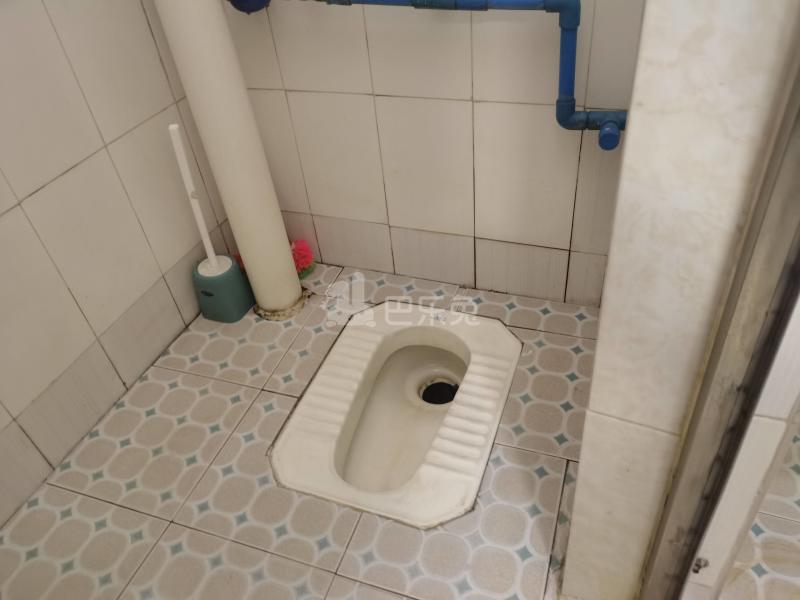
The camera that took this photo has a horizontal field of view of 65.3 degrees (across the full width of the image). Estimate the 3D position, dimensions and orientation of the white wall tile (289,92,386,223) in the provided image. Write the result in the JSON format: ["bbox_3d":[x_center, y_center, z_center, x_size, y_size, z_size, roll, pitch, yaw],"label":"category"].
[{"bbox_3d":[-0.126,-0.302,1.347,0.197,0.300,0.010,10,42,19],"label":"white wall tile"}]

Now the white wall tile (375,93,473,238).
[{"bbox_3d":[0.058,-0.269,1.281,0.200,0.304,0.010,10,43,19],"label":"white wall tile"}]

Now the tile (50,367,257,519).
[{"bbox_3d":[-0.455,0.258,1.186,0.272,0.010,0.300,9,42,18],"label":"tile"}]

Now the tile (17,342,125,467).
[{"bbox_3d":[-0.612,0.195,1.175,0.010,0.150,0.200,11,44,20],"label":"tile"}]

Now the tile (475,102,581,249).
[{"bbox_3d":[0.244,-0.237,1.216,0.200,0.304,0.010,10,43,19],"label":"tile"}]

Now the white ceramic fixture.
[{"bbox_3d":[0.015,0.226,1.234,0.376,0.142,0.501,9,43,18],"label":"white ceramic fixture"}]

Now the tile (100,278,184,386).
[{"bbox_3d":[-0.537,0.070,1.311,0.010,0.150,0.200,11,44,20],"label":"tile"}]

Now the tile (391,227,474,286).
[{"bbox_3d":[0.077,-0.100,1.420,0.198,0.140,0.010,10,42,19],"label":"tile"}]

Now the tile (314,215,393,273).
[{"bbox_3d":[-0.107,-0.133,1.491,0.200,0.143,0.010,10,43,19],"label":"tile"}]

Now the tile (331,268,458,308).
[{"bbox_3d":[-0.018,-0.018,1.439,0.300,0.010,0.102,9,43,18],"label":"tile"}]

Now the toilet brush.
[{"bbox_3d":[-0.417,-0.149,1.323,0.108,0.445,0.105,10,43,19],"label":"toilet brush"}]

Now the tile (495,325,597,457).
[{"bbox_3d":[0.259,0.166,1.193,0.204,0.010,0.304,9,42,18],"label":"tile"}]

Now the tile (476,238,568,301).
[{"bbox_3d":[0.265,-0.068,1.360,0.200,0.143,0.010,10,43,19],"label":"tile"}]

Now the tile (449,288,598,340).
[{"bbox_3d":[0.267,0.029,1.344,0.304,0.010,0.102,9,43,18],"label":"tile"}]

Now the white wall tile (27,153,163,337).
[{"bbox_3d":[-0.558,-0.102,1.162,0.010,0.300,0.199,9,42,21],"label":"white wall tile"}]

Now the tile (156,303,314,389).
[{"bbox_3d":[-0.350,0.069,1.397,0.264,0.010,0.304,9,42,18],"label":"tile"}]

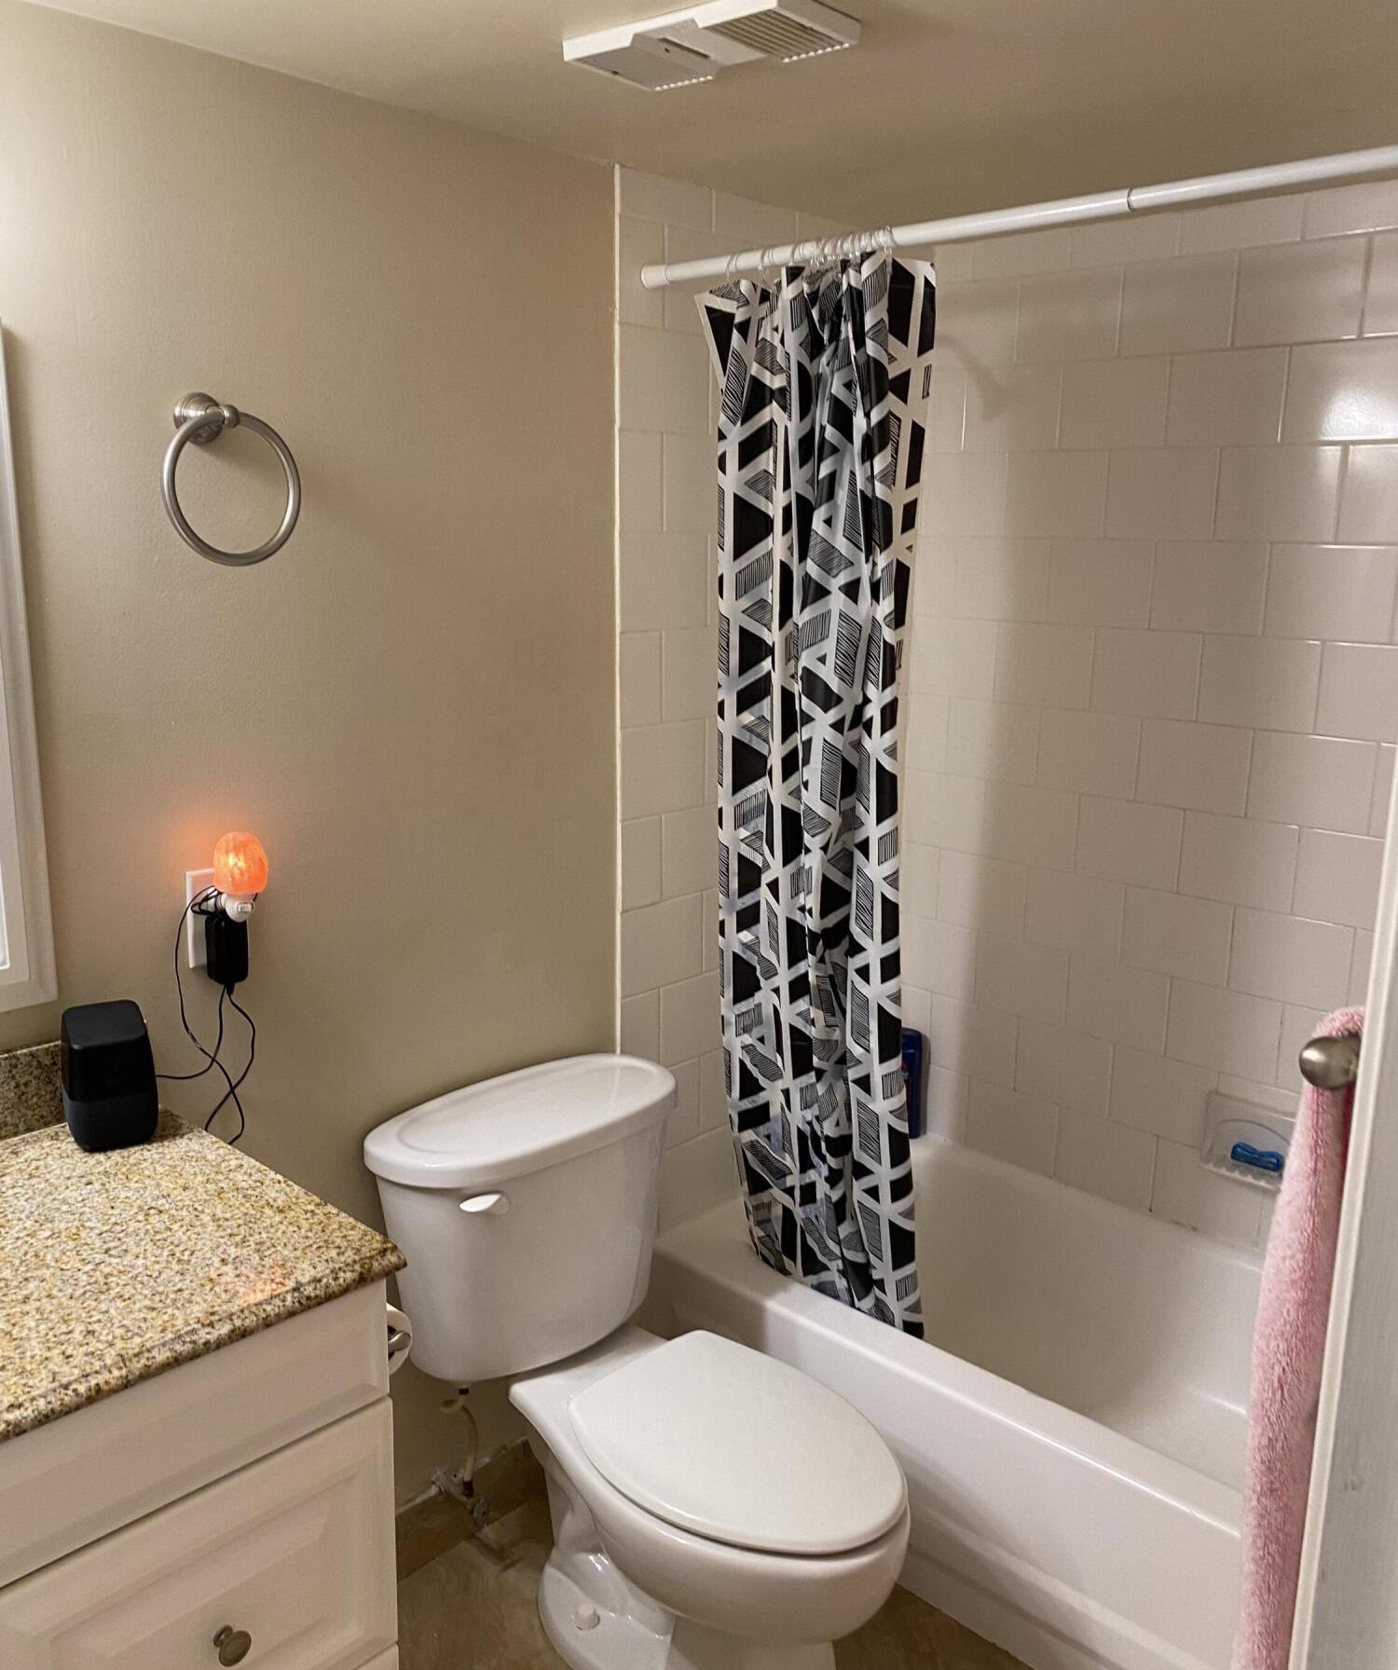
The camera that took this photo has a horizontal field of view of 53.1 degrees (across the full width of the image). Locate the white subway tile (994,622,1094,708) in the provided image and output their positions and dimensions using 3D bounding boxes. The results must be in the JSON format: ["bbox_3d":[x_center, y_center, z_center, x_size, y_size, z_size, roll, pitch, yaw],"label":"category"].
[{"bbox_3d":[0.643,-0.316,2.605,0.198,0.151,0.010,12,17,41],"label":"white subway tile"}]

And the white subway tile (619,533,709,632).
[{"bbox_3d":[-0.057,-0.408,2.253,0.009,0.151,0.195,12,17,42],"label":"white subway tile"}]

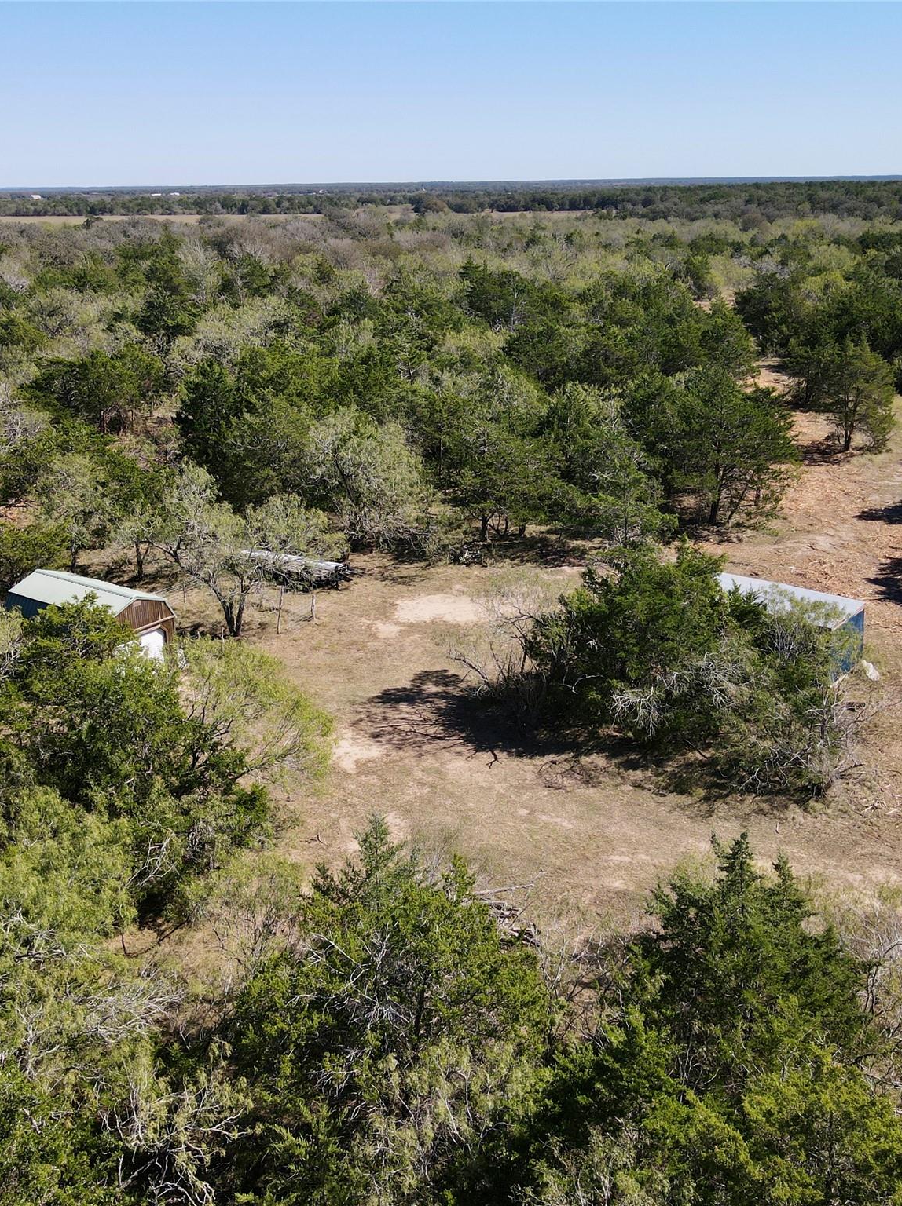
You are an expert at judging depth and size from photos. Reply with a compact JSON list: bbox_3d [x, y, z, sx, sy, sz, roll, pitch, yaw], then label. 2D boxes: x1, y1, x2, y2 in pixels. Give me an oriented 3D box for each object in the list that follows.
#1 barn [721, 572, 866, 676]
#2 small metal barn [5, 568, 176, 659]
[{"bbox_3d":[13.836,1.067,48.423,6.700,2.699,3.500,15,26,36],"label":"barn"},{"bbox_3d":[-15.562,0.912,48.140,6.592,3.816,3.920,14,25,33],"label":"small metal barn"}]

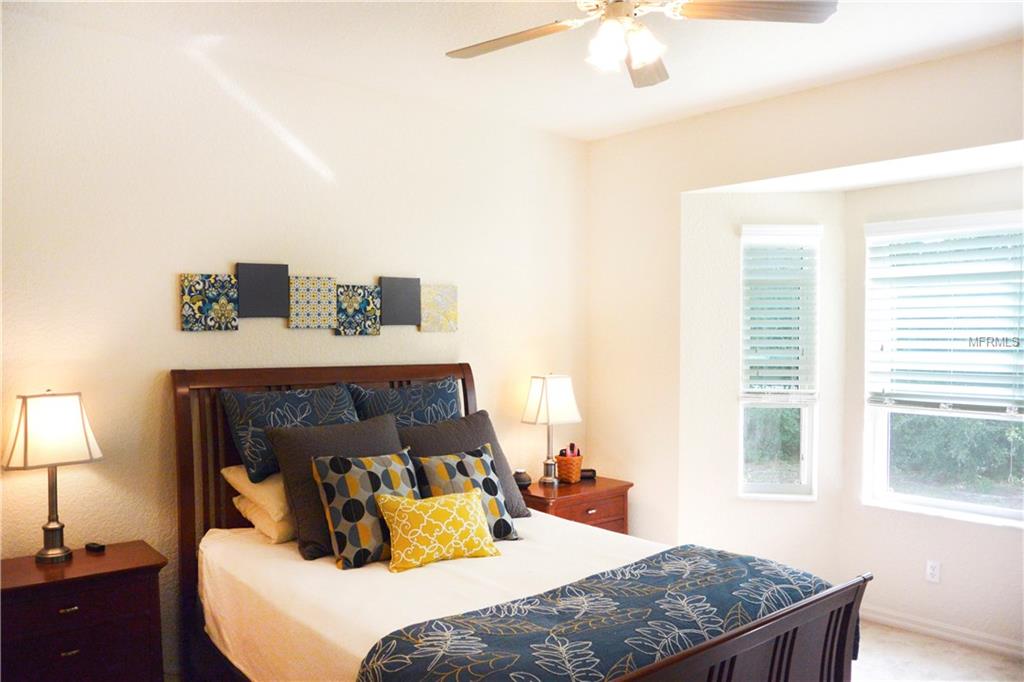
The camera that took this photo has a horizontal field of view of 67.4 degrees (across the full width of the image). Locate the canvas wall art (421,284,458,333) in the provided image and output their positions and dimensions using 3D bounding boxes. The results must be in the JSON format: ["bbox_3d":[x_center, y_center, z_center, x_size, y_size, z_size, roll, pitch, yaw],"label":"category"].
[{"bbox_3d":[-0.407,-0.177,4.235,0.252,0.255,0.025,0,1,-40],"label":"canvas wall art"}]

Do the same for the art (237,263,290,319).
[{"bbox_3d":[-1.170,-0.235,3.596,0.252,0.255,0.025,0,1,-40],"label":"art"}]

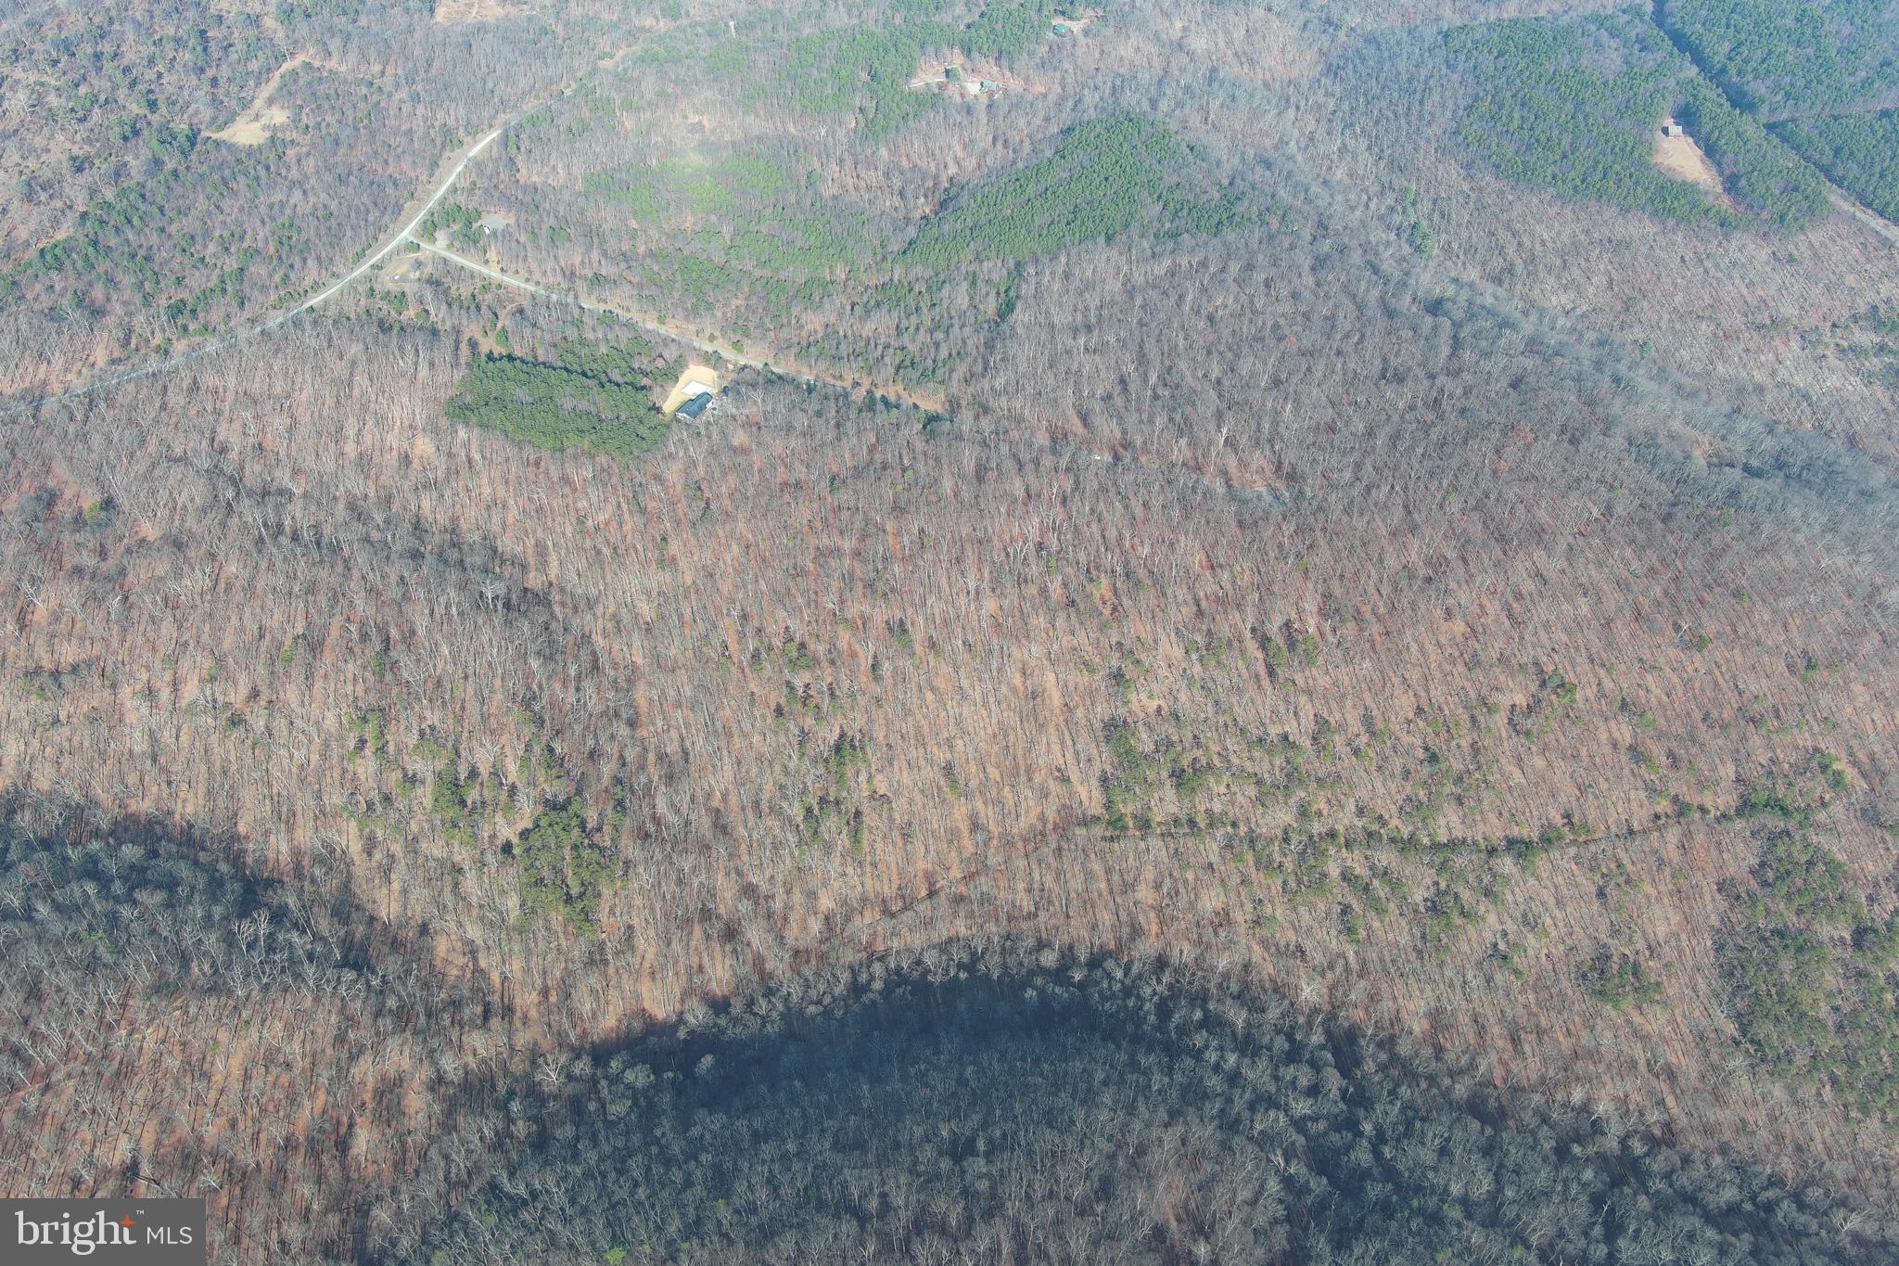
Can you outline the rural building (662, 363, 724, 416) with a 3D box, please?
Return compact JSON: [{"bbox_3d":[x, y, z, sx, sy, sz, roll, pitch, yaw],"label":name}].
[{"bbox_3d":[-88.013,-78.125,530.000,7.800,5.200,14.500,14,42,17],"label":"rural building"}]

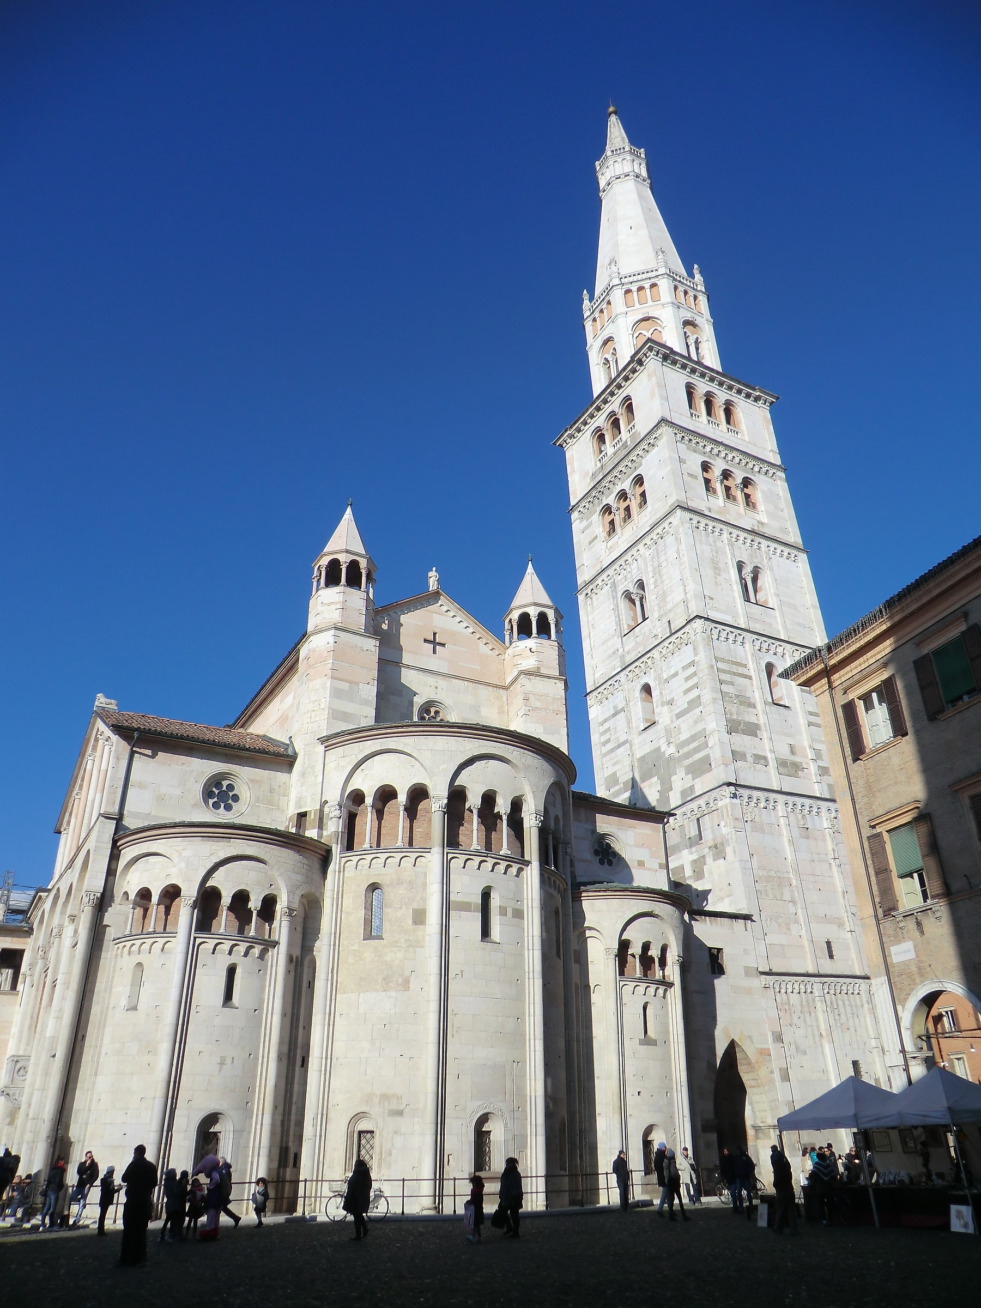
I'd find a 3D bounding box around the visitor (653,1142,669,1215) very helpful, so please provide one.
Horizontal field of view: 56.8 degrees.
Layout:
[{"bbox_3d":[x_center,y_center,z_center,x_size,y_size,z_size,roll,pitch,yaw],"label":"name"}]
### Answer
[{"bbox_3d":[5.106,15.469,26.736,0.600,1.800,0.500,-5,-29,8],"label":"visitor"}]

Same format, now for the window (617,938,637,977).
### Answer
[{"bbox_3d":[5.390,12.071,36.007,0.800,1.480,0.420,7,-29,-13],"label":"window"}]

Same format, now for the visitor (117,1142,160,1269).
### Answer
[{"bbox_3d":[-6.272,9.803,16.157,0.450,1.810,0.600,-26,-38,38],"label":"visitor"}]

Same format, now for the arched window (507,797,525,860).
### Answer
[{"bbox_3d":[0.988,6.590,34.416,0.860,2.450,0.400,19,-34,-32],"label":"arched window"}]

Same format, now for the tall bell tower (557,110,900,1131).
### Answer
[{"bbox_3d":[12.480,-13.038,62.363,11.400,86.000,11.400,13,-33,-25],"label":"tall bell tower"}]

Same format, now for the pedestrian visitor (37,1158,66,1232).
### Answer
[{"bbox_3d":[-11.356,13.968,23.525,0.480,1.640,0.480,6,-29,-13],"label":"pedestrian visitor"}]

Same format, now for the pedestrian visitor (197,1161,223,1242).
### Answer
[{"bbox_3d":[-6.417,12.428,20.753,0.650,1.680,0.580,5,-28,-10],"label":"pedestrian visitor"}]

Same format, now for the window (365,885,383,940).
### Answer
[{"bbox_3d":[-3.950,8.886,31.142,0.770,1.970,0.400,-9,-30,16],"label":"window"}]

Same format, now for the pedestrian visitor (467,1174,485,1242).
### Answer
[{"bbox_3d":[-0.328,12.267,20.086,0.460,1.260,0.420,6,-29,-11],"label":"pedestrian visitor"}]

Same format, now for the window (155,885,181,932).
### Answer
[{"bbox_3d":[-10.342,8.154,29.097,0.840,1.520,0.400,-2,-29,3],"label":"window"}]

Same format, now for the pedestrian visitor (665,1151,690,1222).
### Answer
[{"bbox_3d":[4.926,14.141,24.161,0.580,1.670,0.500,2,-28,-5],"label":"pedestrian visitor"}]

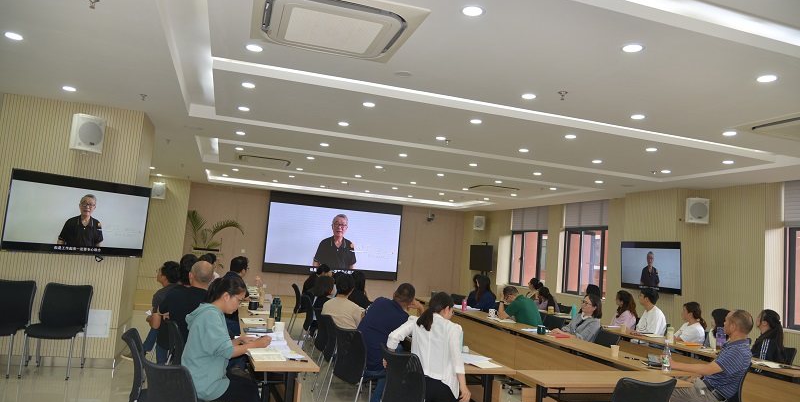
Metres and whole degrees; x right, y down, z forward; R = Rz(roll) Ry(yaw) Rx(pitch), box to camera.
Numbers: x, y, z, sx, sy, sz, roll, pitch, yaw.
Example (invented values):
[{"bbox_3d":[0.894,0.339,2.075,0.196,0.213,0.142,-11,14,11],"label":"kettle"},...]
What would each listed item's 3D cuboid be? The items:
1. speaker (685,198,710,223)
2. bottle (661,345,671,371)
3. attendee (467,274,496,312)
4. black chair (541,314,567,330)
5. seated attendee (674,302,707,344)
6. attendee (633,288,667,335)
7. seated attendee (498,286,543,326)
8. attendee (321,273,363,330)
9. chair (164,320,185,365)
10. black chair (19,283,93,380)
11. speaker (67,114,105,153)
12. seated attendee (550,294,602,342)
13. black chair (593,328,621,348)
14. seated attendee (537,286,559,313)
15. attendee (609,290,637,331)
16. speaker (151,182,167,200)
[{"bbox_3d":[4.537,0.165,8.172,0.280,0.360,0.200,3,3,13],"label":"speaker"},{"bbox_3d":[2.160,1.253,4.318,0.066,0.239,0.066,6,-6,-17],"label":"bottle"},{"bbox_3d":[1.115,1.730,7.845,0.711,1.255,0.474,1,-6,31],"label":"attendee"},{"bbox_3d":[1.808,1.931,6.985,0.550,0.860,0.470,6,-6,-17],"label":"black chair"},{"bbox_3d":[3.458,1.844,6.517,0.720,1.210,0.500,5,-5,-5],"label":"seated attendee"},{"bbox_3d":[3.102,1.774,6.760,0.721,1.284,0.494,4,-5,5],"label":"attendee"},{"bbox_3d":[1.442,1.672,6.612,0.751,1.195,0.514,3,-5,15],"label":"seated attendee"},{"bbox_3d":[-0.518,1.426,5.775,0.500,1.270,0.720,2,-6,28],"label":"attendee"},{"bbox_3d":[-1.548,1.406,4.218,0.550,0.860,0.470,8,-6,-36],"label":"chair"},{"bbox_3d":[-3.620,1.366,5.634,0.470,0.870,0.560,6,-5,-13],"label":"black chair"},{"bbox_3d":[-3.407,-0.732,5.801,0.285,0.360,0.200,9,1,-40],"label":"speaker"},{"bbox_3d":[1.998,1.673,5.991,0.740,1.220,0.520,5,-5,-10],"label":"seated attendee"},{"bbox_3d":[1.890,1.760,5.409,0.534,0.869,0.454,6,-5,-15],"label":"black chair"},{"bbox_3d":[2.414,2.000,8.926,0.711,1.146,0.464,3,-6,17],"label":"seated attendee"},{"bbox_3d":[2.946,1.843,7.204,0.711,1.205,0.474,4,-5,11],"label":"attendee"},{"bbox_3d":[-5.832,-0.230,12.912,0.326,0.385,0.247,7,-6,-27],"label":"speaker"}]

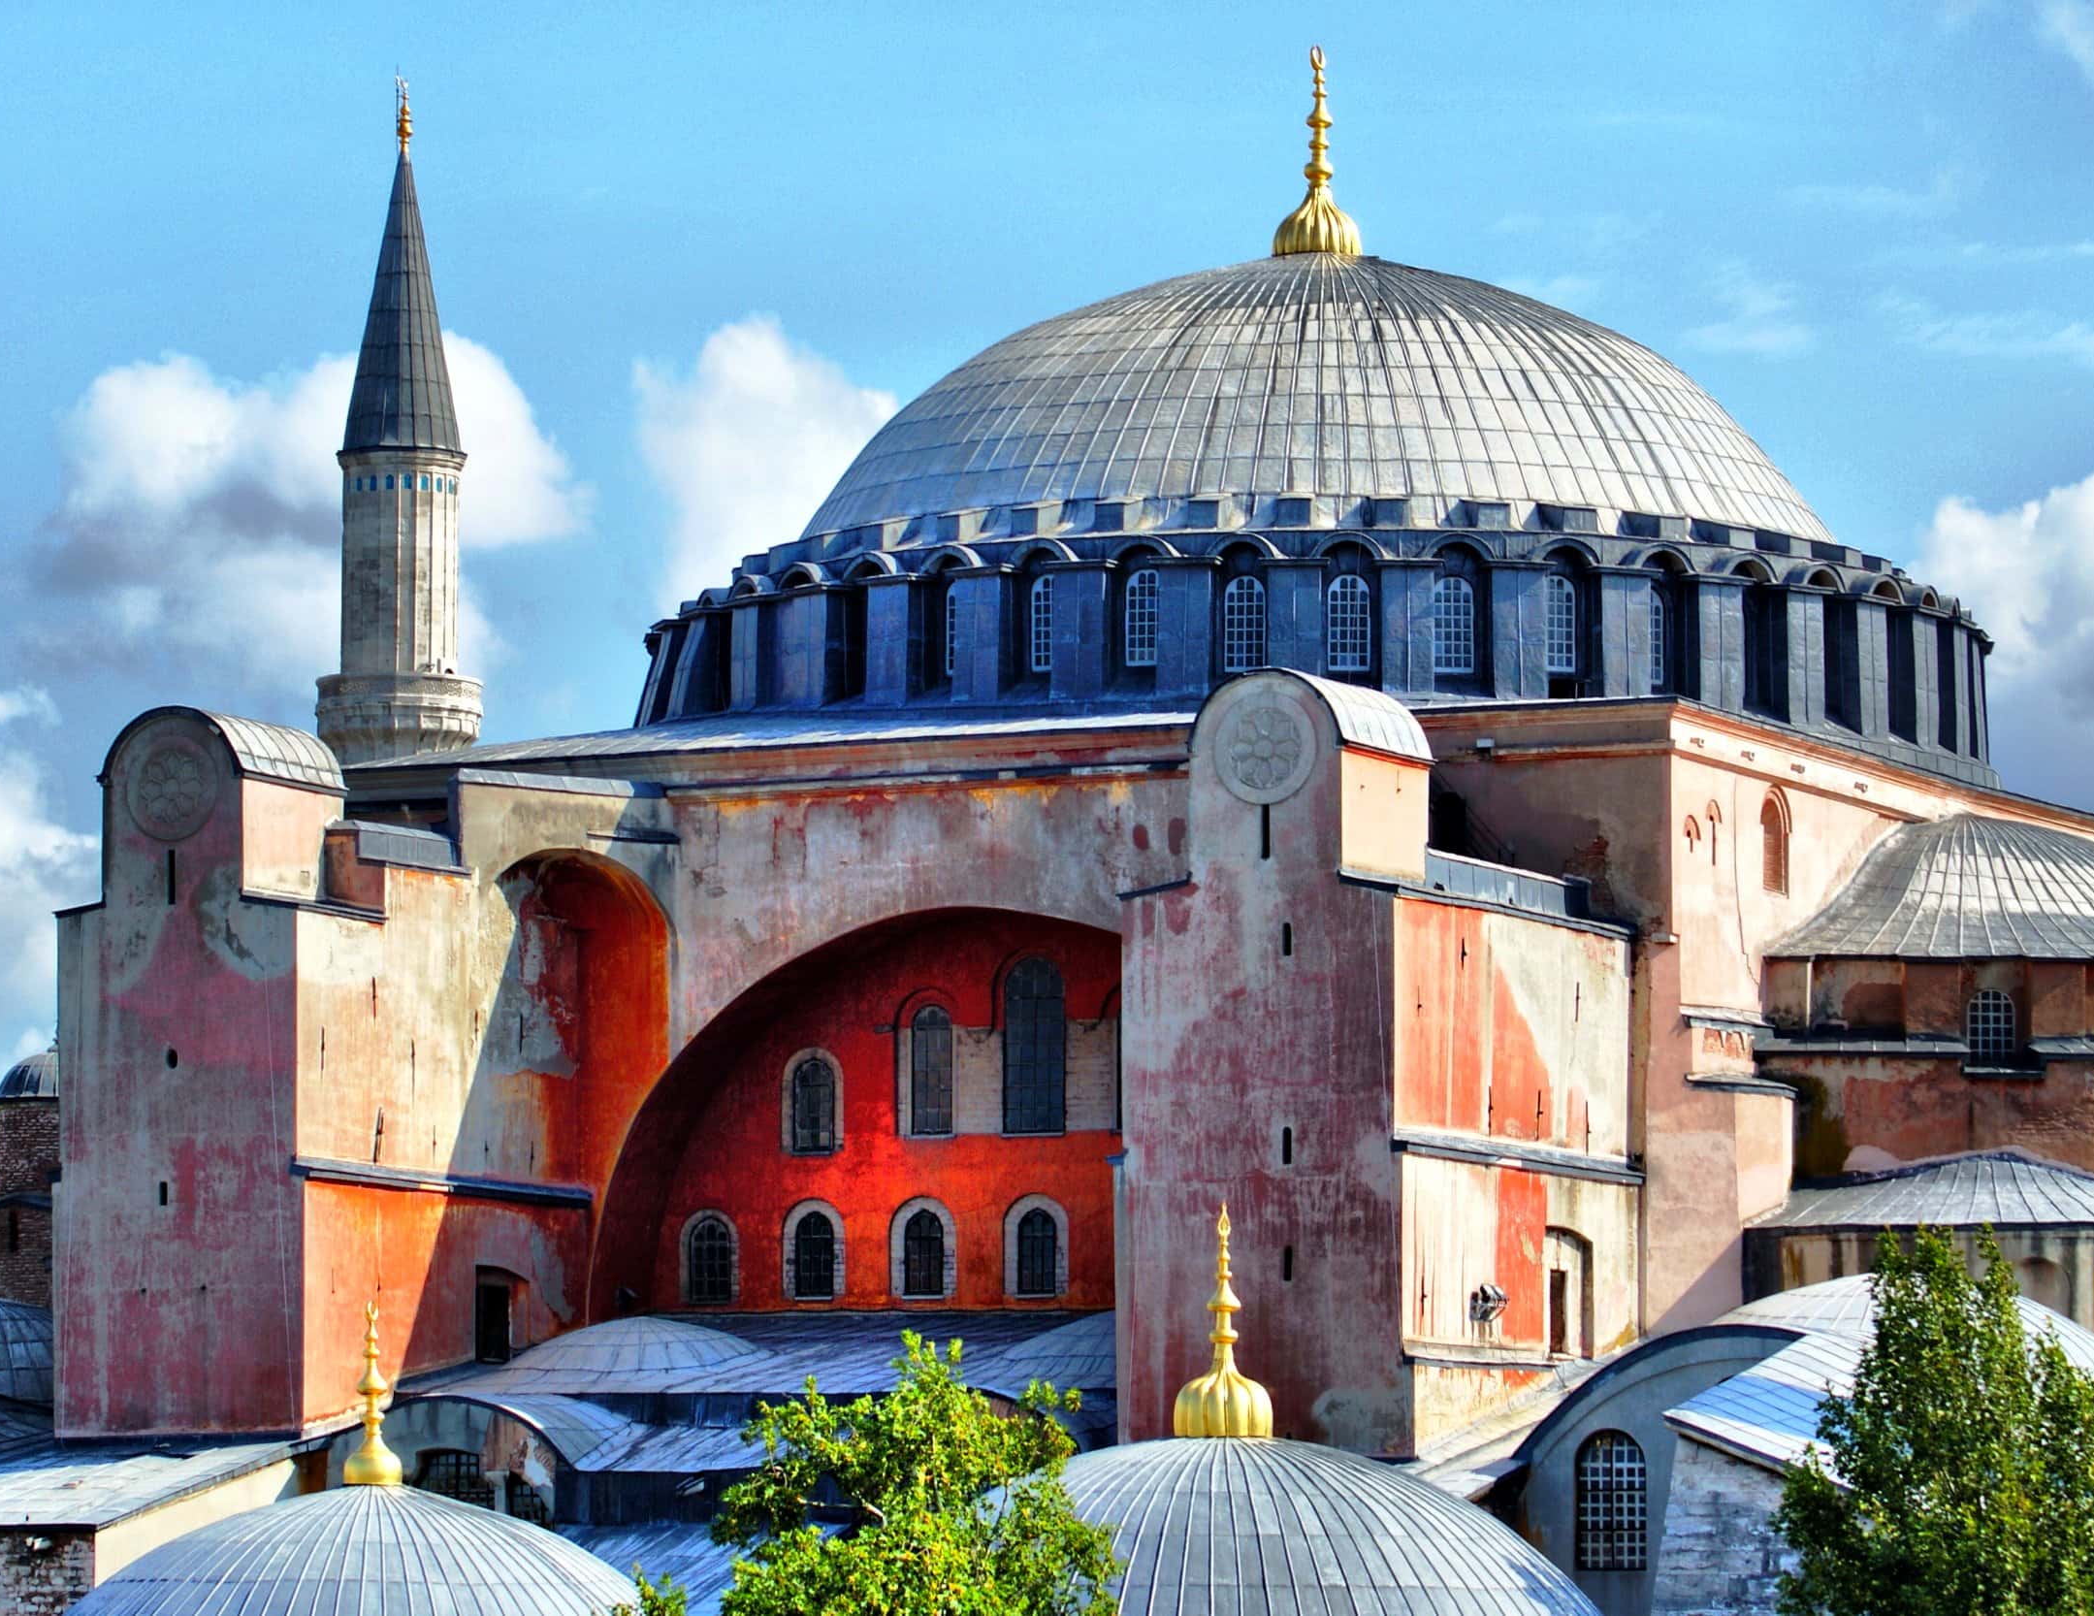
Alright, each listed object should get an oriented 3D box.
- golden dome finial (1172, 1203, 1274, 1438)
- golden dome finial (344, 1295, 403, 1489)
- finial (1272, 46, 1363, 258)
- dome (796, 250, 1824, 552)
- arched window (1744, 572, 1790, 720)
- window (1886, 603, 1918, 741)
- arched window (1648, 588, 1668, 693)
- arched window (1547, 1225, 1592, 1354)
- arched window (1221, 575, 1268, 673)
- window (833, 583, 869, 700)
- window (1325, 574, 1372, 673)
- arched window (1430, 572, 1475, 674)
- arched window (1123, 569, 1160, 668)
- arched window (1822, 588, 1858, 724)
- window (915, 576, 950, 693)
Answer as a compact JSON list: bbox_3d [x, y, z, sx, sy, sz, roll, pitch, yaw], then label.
[{"bbox_3d":[2.936,8.509,125.000,1.650,3.900,1.650,0,-7,0],"label":"golden dome finial"},{"bbox_3d":[-12.528,10.874,140.098,1.120,3.500,1.120,0,-6,0],"label":"golden dome finial"},{"bbox_3d":[7.641,-18.508,212.764,2.500,6.000,2.500,0,-7,0],"label":"finial"},{"bbox_3d":[7.475,-11.261,207.385,28.600,8.220,28.600,0,-6,2],"label":"dome"},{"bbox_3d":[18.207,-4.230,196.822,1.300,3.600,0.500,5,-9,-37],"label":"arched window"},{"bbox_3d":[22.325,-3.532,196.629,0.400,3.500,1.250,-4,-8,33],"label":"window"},{"bbox_3d":[15.561,-4.425,195.919,1.100,2.600,0.350,4,-8,-28],"label":"arched window"},{"bbox_3d":[11.939,11.130,172.991,0.400,2.950,2.350,-3,-7,26],"label":"arched window"},{"bbox_3d":[4.964,-4.605,189.559,1.130,2.470,0.300,-1,-6,8],"label":"arched window"},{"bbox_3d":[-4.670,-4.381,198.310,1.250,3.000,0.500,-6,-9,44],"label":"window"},{"bbox_3d":[7.616,-4.601,189.378,1.130,2.470,0.300,0,-6,-1],"label":"window"},{"bbox_3d":[10.228,-4.607,189.606,1.130,2.470,0.300,1,-6,-9],"label":"arched window"},{"bbox_3d":[2.573,-4.841,194.700,1.100,2.500,0.350,-2,-7,17],"label":"arched window"},{"bbox_3d":[20.420,-3.830,194.243,0.400,3.500,1.250,-6,-9,43],"label":"arched window"},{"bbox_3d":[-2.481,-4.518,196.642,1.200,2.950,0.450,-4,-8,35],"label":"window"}]

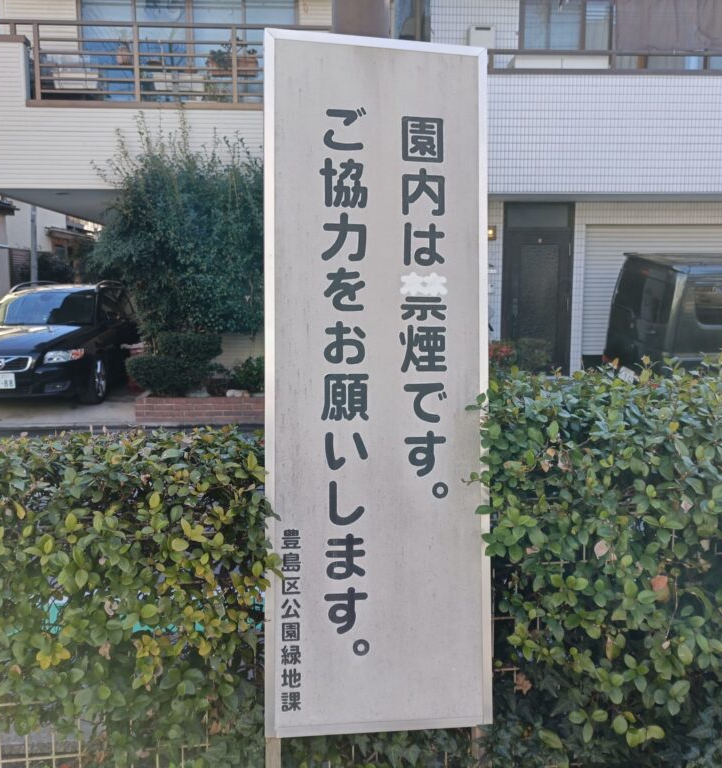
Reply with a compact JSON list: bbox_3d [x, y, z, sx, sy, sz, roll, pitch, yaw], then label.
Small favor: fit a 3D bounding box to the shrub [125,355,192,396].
[{"bbox_3d":[-2.351,-0.094,8.650,0.770,0.510,0.670,-1,7,-3],"label":"shrub"}]

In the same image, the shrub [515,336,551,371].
[{"bbox_3d":[2.076,-0.349,8.900,0.430,0.470,0.420,-1,7,-3],"label":"shrub"}]

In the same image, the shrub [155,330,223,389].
[{"bbox_3d":[-2.087,-0.304,9.000,0.780,0.680,0.680,-1,7,-3],"label":"shrub"}]

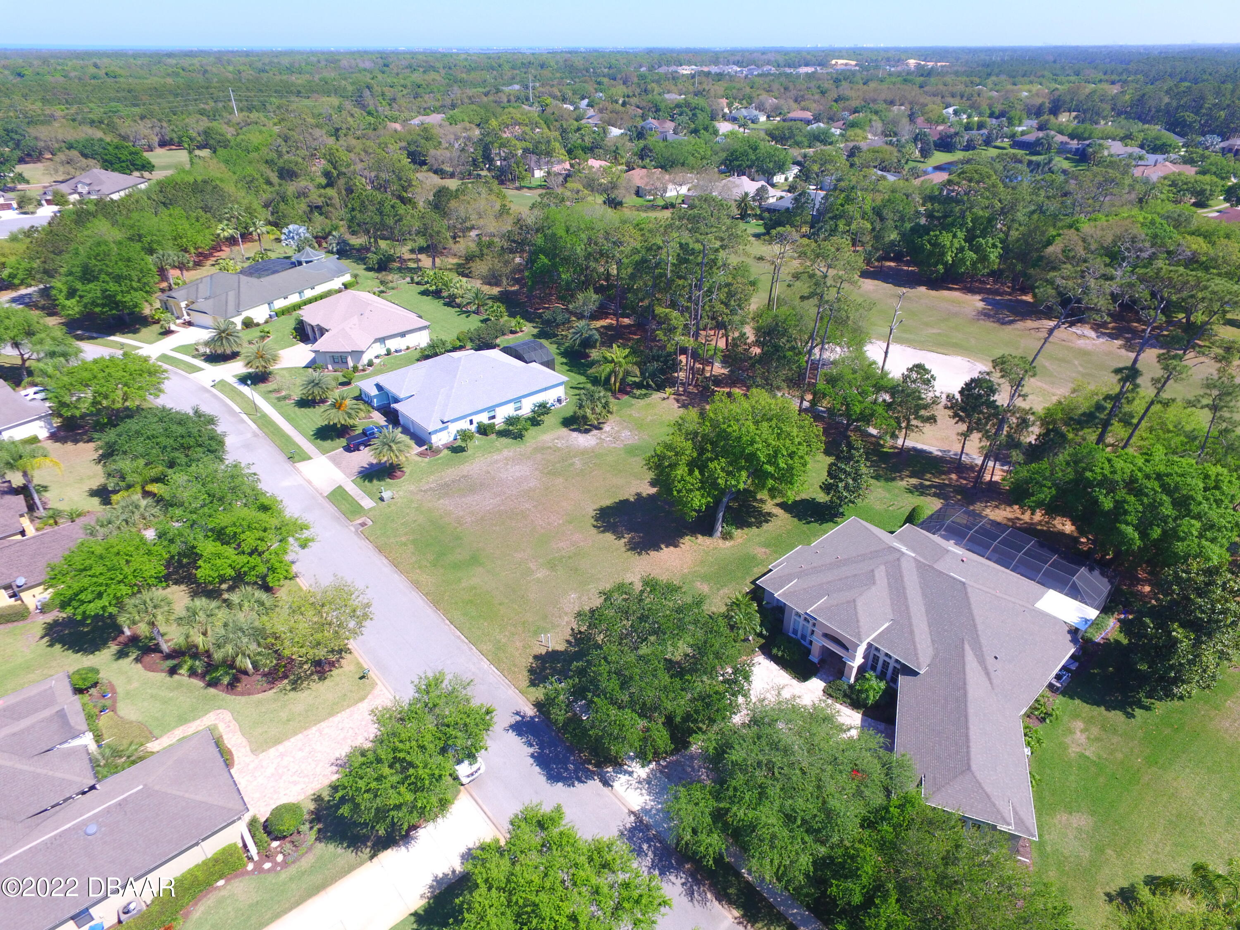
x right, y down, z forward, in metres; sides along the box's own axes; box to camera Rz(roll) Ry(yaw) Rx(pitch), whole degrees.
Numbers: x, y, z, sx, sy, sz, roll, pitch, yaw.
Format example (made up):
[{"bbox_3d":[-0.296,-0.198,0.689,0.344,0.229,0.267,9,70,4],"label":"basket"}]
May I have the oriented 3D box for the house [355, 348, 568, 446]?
[{"bbox_3d":[-21.925,-12.214,101.620,23.728,6.900,20.308,-24,38,-34],"label":"house"}]

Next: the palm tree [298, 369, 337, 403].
[{"bbox_3d":[-42.821,-10.957,100.892,5.100,4.900,5.100,0,30,0],"label":"palm tree"}]

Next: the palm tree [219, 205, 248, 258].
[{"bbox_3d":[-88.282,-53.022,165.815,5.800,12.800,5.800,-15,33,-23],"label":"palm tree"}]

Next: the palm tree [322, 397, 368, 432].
[{"bbox_3d":[-35.559,-6.129,92.445,6.000,5.100,6.000,0,30,0],"label":"palm tree"}]

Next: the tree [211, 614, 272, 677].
[{"bbox_3d":[-30.899,15.301,59.222,4.500,5.700,4.500,0,30,0],"label":"tree"}]

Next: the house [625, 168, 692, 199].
[{"bbox_3d":[10.997,-99.409,250.268,21.000,7.000,21.000,-21,36,-31],"label":"house"}]

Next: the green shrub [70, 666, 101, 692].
[{"bbox_3d":[-44.140,17.630,59.205,2.030,1.720,2.030,0,30,0],"label":"green shrub"}]

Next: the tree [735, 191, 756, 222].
[{"bbox_3d":[36.055,-74.066,205.287,5.600,7.800,5.600,0,30,0],"label":"tree"}]

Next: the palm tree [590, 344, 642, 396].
[{"bbox_3d":[-0.719,-13.853,106.978,7.200,7.700,7.400,0,30,0],"label":"palm tree"}]

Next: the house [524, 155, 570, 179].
[{"bbox_3d":[-28.731,-118.178,281.940,19.000,6.500,19.000,23,37,34],"label":"house"}]

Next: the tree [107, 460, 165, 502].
[{"bbox_3d":[-50.724,2.764,76.186,5.800,6.900,5.800,-22,37,-32],"label":"tree"}]

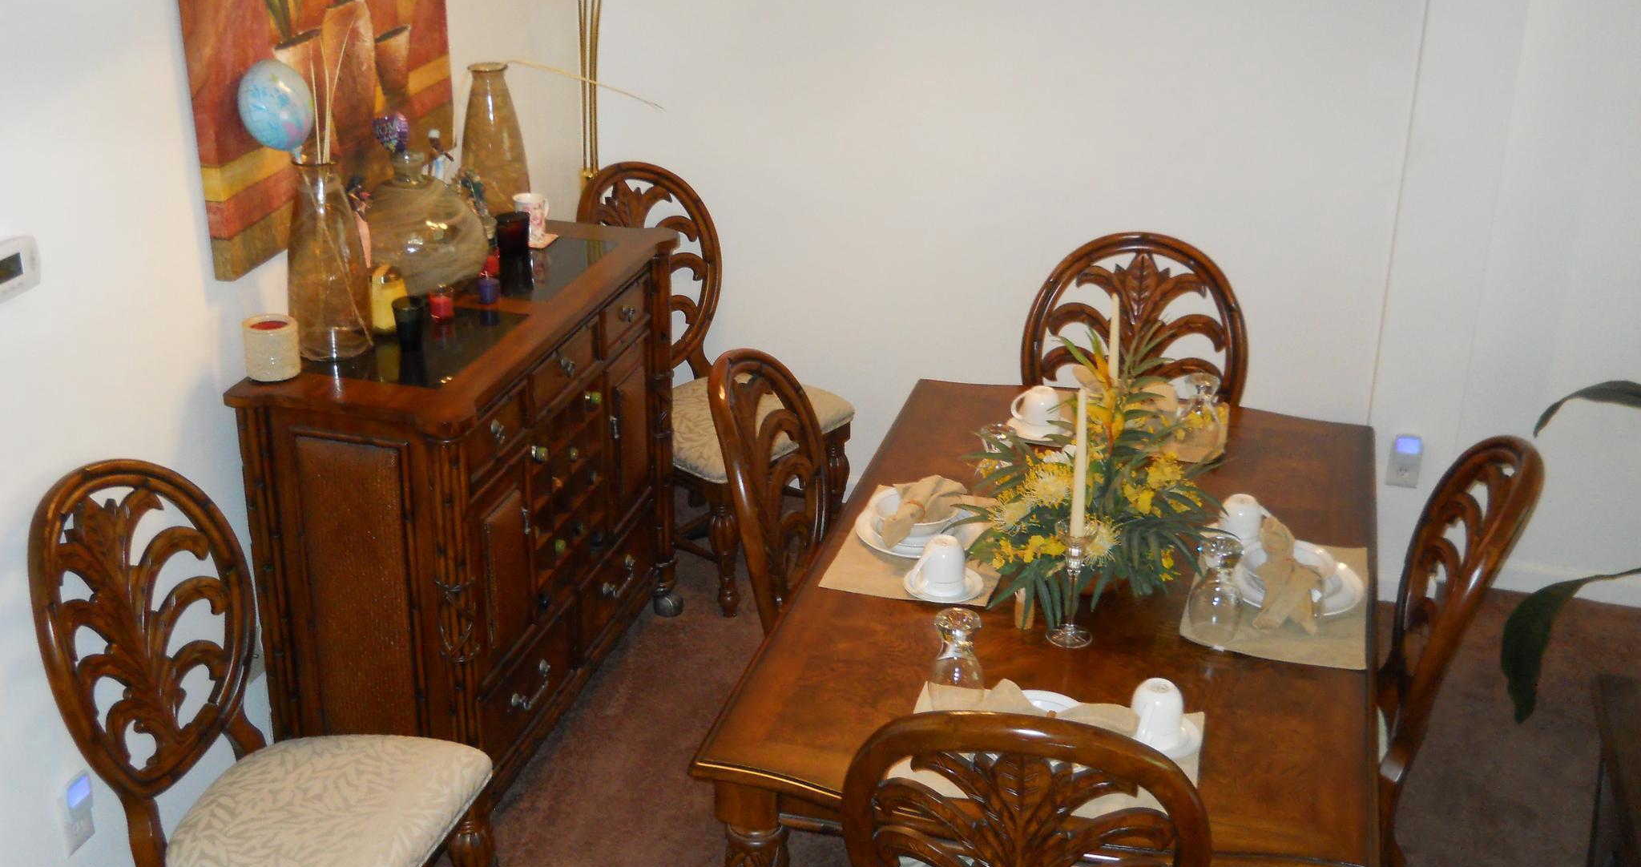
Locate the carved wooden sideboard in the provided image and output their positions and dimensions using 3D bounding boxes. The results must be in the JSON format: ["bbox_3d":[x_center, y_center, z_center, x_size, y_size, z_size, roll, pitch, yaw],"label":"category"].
[{"bbox_3d":[-0.741,0.194,4.048,0.528,1.024,1.287,6,24,14],"label":"carved wooden sideboard"}]

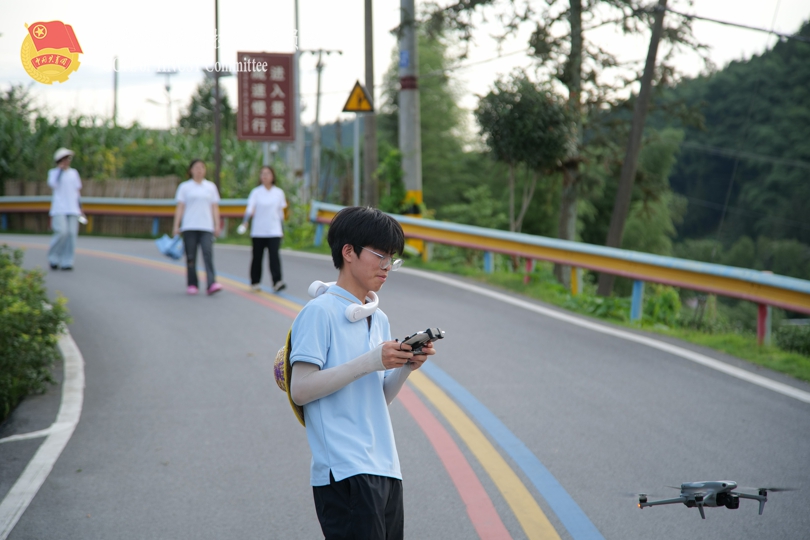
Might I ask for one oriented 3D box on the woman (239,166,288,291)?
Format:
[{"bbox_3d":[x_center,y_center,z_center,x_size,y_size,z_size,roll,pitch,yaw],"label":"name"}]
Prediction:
[{"bbox_3d":[-1.725,-0.501,29.000,0.560,1.550,0.450,0,2,-6],"label":"woman"}]

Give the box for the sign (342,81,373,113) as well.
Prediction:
[{"bbox_3d":[-0.792,-2.938,40.000,0.620,0.540,0.060,1,2,30],"label":"sign"}]

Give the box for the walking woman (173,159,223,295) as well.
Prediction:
[{"bbox_3d":[-2.459,-0.516,28.000,0.570,1.600,0.450,0,2,-9],"label":"walking woman"}]

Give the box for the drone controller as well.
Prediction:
[{"bbox_3d":[0.043,0.212,7.050,0.160,0.065,0.155,-28,-12,22],"label":"drone controller"}]

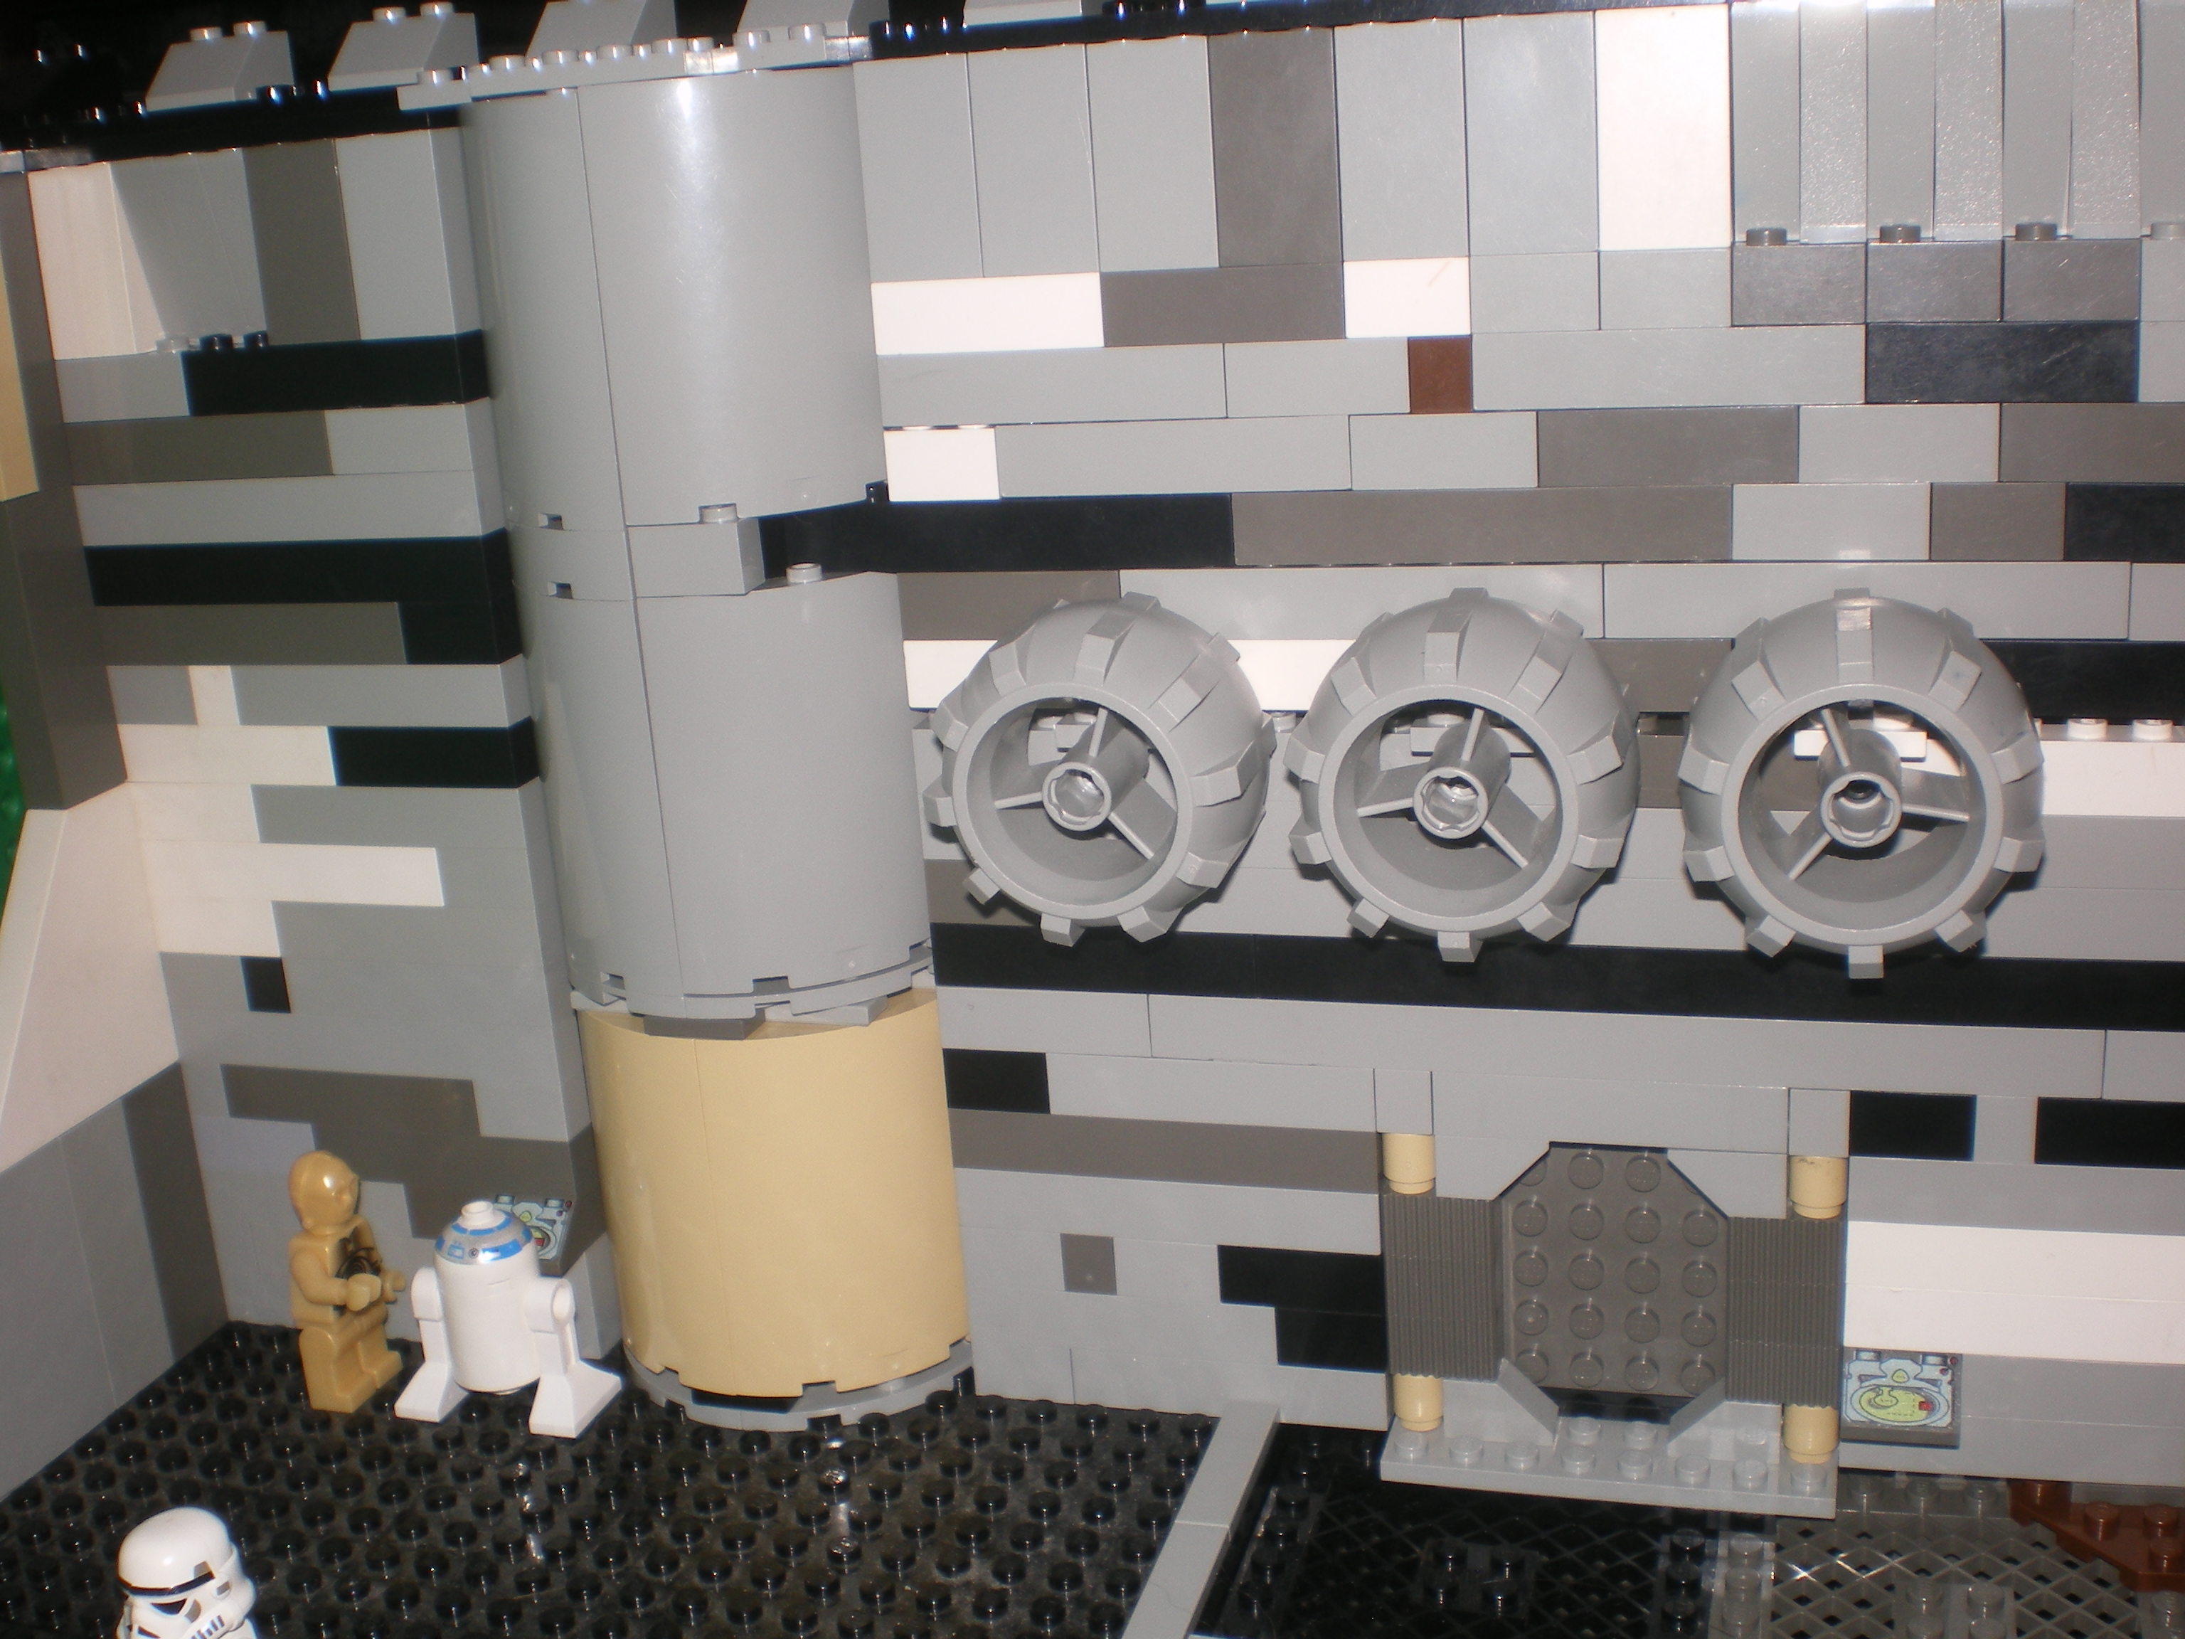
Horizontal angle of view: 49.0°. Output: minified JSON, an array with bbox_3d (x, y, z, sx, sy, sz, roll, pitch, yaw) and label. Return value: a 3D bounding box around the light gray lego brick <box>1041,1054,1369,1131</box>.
[{"bbox_3d":[0.019,0.036,0.346,0.048,0.010,0.016,1,18,17],"label":"light gray lego brick"}]

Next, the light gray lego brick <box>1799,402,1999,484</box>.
[{"bbox_3d":[0.098,-0.046,0.293,0.024,0.010,0.008,1,17,17],"label":"light gray lego brick"}]

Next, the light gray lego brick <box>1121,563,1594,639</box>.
[{"bbox_3d":[0.036,-0.030,0.319,0.064,0.010,0.008,1,17,17],"label":"light gray lego brick"}]

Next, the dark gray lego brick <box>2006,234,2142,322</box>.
[{"bbox_3d":[0.118,-0.066,0.292,0.016,0.010,0.014,1,17,17],"label":"dark gray lego brick"}]

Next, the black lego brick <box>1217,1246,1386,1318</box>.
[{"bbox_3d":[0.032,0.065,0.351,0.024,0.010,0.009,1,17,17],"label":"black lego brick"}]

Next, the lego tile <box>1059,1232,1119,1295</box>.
[{"bbox_3d":[0.001,0.064,0.358,0.008,0.010,0.008,1,18,17],"label":"lego tile"}]

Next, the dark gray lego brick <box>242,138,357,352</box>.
[{"bbox_3d":[-0.111,-0.085,0.352,0.016,0.029,0.016,1,18,17],"label":"dark gray lego brick"}]

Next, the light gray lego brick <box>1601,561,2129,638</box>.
[{"bbox_3d":[0.098,-0.029,0.305,0.064,0.010,0.012,1,17,17],"label":"light gray lego brick"}]

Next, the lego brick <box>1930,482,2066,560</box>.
[{"bbox_3d":[0.110,-0.037,0.293,0.016,0.010,0.008,1,17,17],"label":"lego brick"}]

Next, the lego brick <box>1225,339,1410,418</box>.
[{"bbox_3d":[0.030,-0.058,0.312,0.024,0.010,0.008,1,17,17],"label":"lego brick"}]

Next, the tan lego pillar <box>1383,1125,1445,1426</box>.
[{"bbox_3d":[0.046,0.066,0.344,0.008,0.048,0.008,-4,16,1],"label":"tan lego pillar"}]

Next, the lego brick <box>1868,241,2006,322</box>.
[{"bbox_3d":[0.102,-0.066,0.292,0.016,0.010,0.016,1,18,17],"label":"lego brick"}]

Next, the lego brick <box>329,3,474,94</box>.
[{"bbox_3d":[-0.099,-0.110,0.345,0.016,0.011,0.016,1,17,17],"label":"lego brick"}]

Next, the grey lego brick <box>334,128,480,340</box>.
[{"bbox_3d":[-0.096,-0.084,0.346,0.016,0.029,0.016,1,18,17],"label":"grey lego brick"}]

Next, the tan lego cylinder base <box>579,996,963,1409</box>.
[{"bbox_3d":[-0.048,0.052,0.378,0.062,0.060,0.054,1,17,17],"label":"tan lego cylinder base"}]

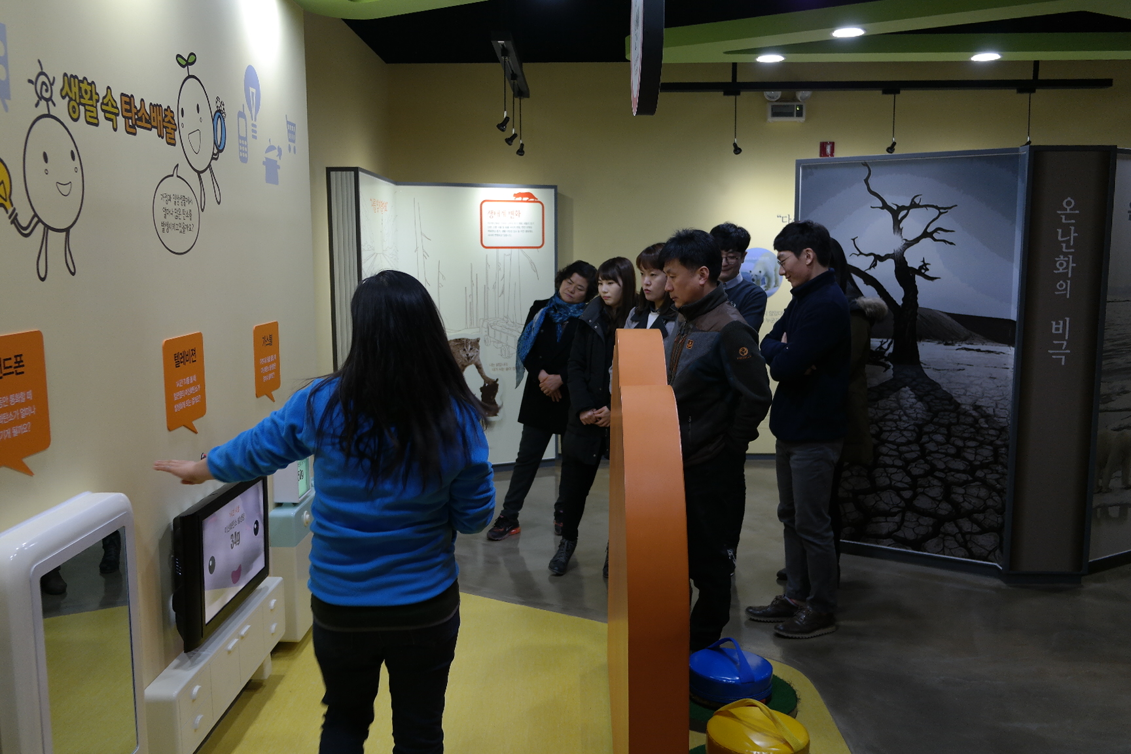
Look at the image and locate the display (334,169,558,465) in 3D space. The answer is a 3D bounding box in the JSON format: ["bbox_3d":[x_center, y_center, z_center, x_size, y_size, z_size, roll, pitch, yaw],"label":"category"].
[{"bbox_3d":[-0.690,-0.269,6.375,1.180,2.100,1.300,-1,7,-6],"label":"display"}]

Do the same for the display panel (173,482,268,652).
[{"bbox_3d":[-1.155,0.592,3.206,0.090,0.405,0.650,0,7,0],"label":"display panel"}]

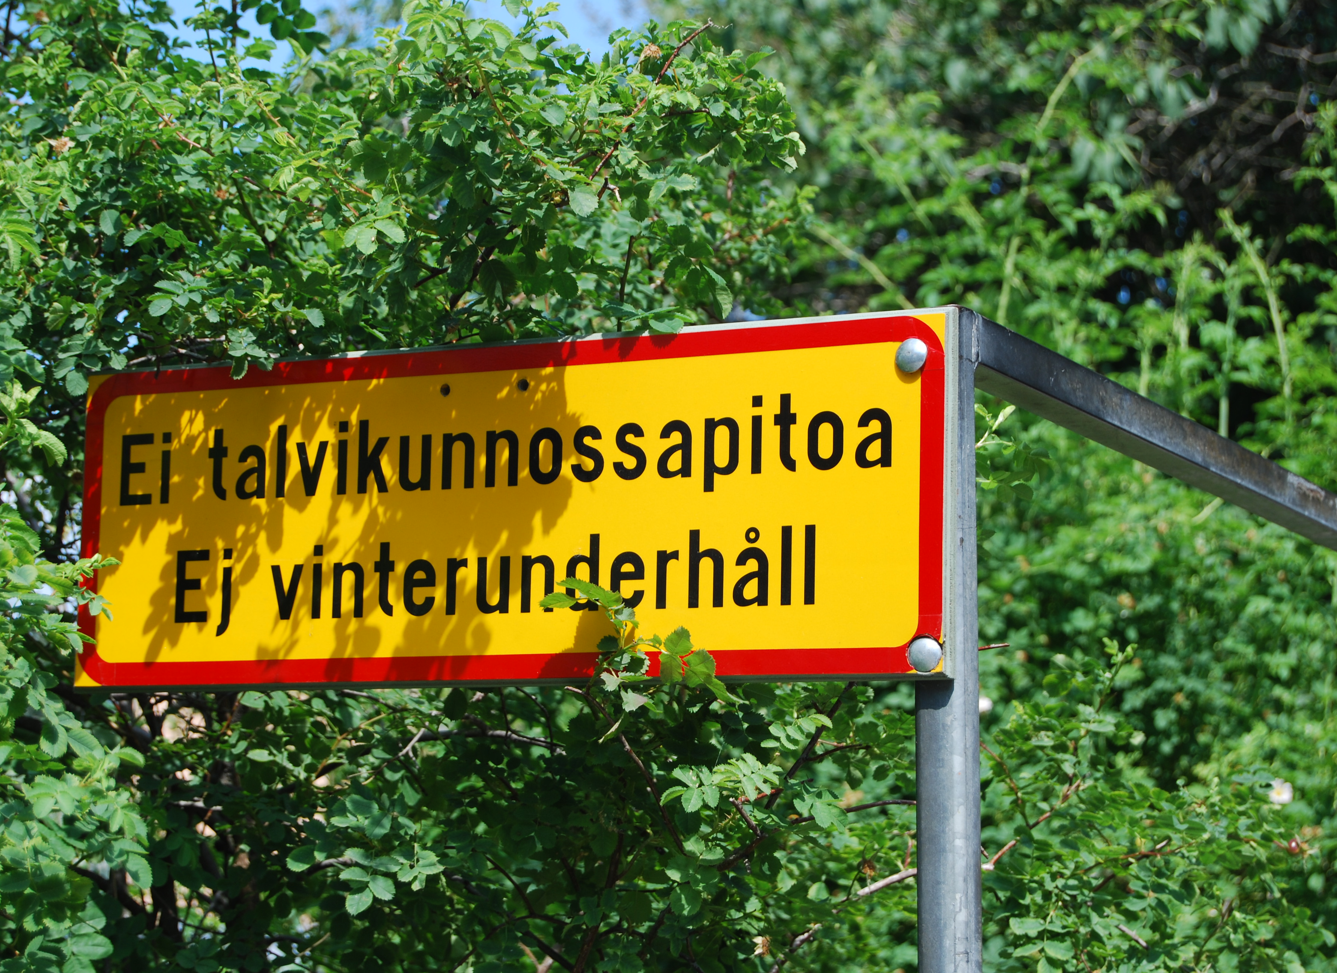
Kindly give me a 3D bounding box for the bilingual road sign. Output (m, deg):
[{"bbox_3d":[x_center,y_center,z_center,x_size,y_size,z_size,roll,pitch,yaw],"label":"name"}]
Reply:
[{"bbox_3d":[-0.161,0.025,2.955,0.905,0.305,0.022,-3,-8,29],"label":"bilingual road sign"}]

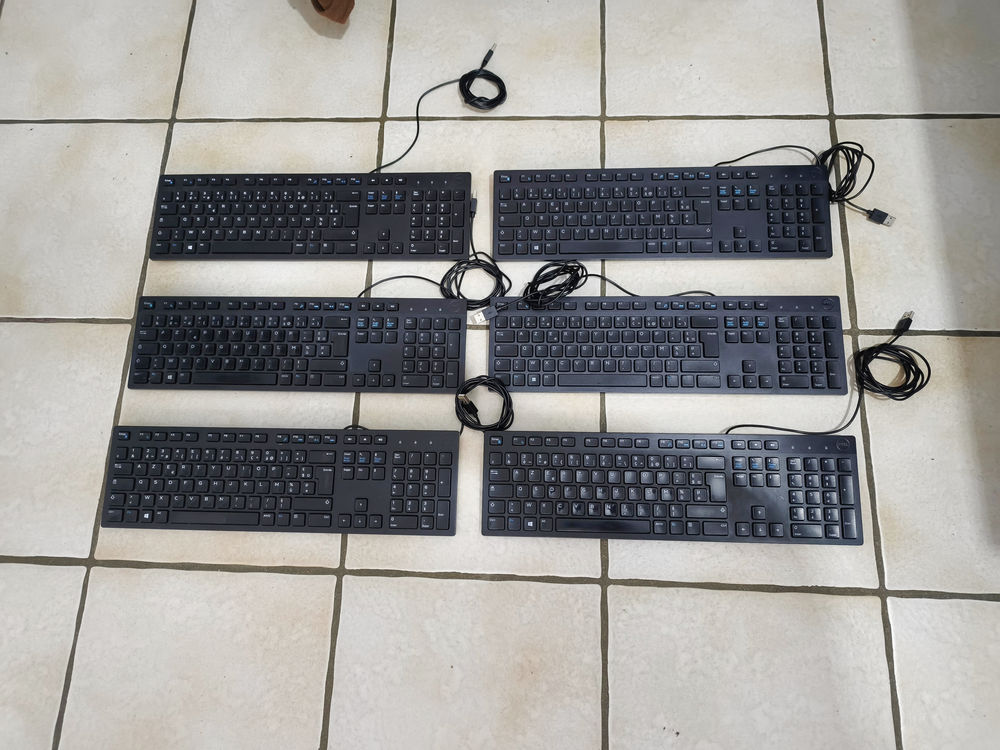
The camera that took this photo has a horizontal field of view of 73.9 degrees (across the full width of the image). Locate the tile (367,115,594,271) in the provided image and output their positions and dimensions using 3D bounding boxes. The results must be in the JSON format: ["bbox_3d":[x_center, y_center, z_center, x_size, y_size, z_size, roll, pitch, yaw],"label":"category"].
[{"bbox_3d":[-0.017,-0.212,0.914,0.307,0.010,0.305,1,75,4],"label":"tile"}]

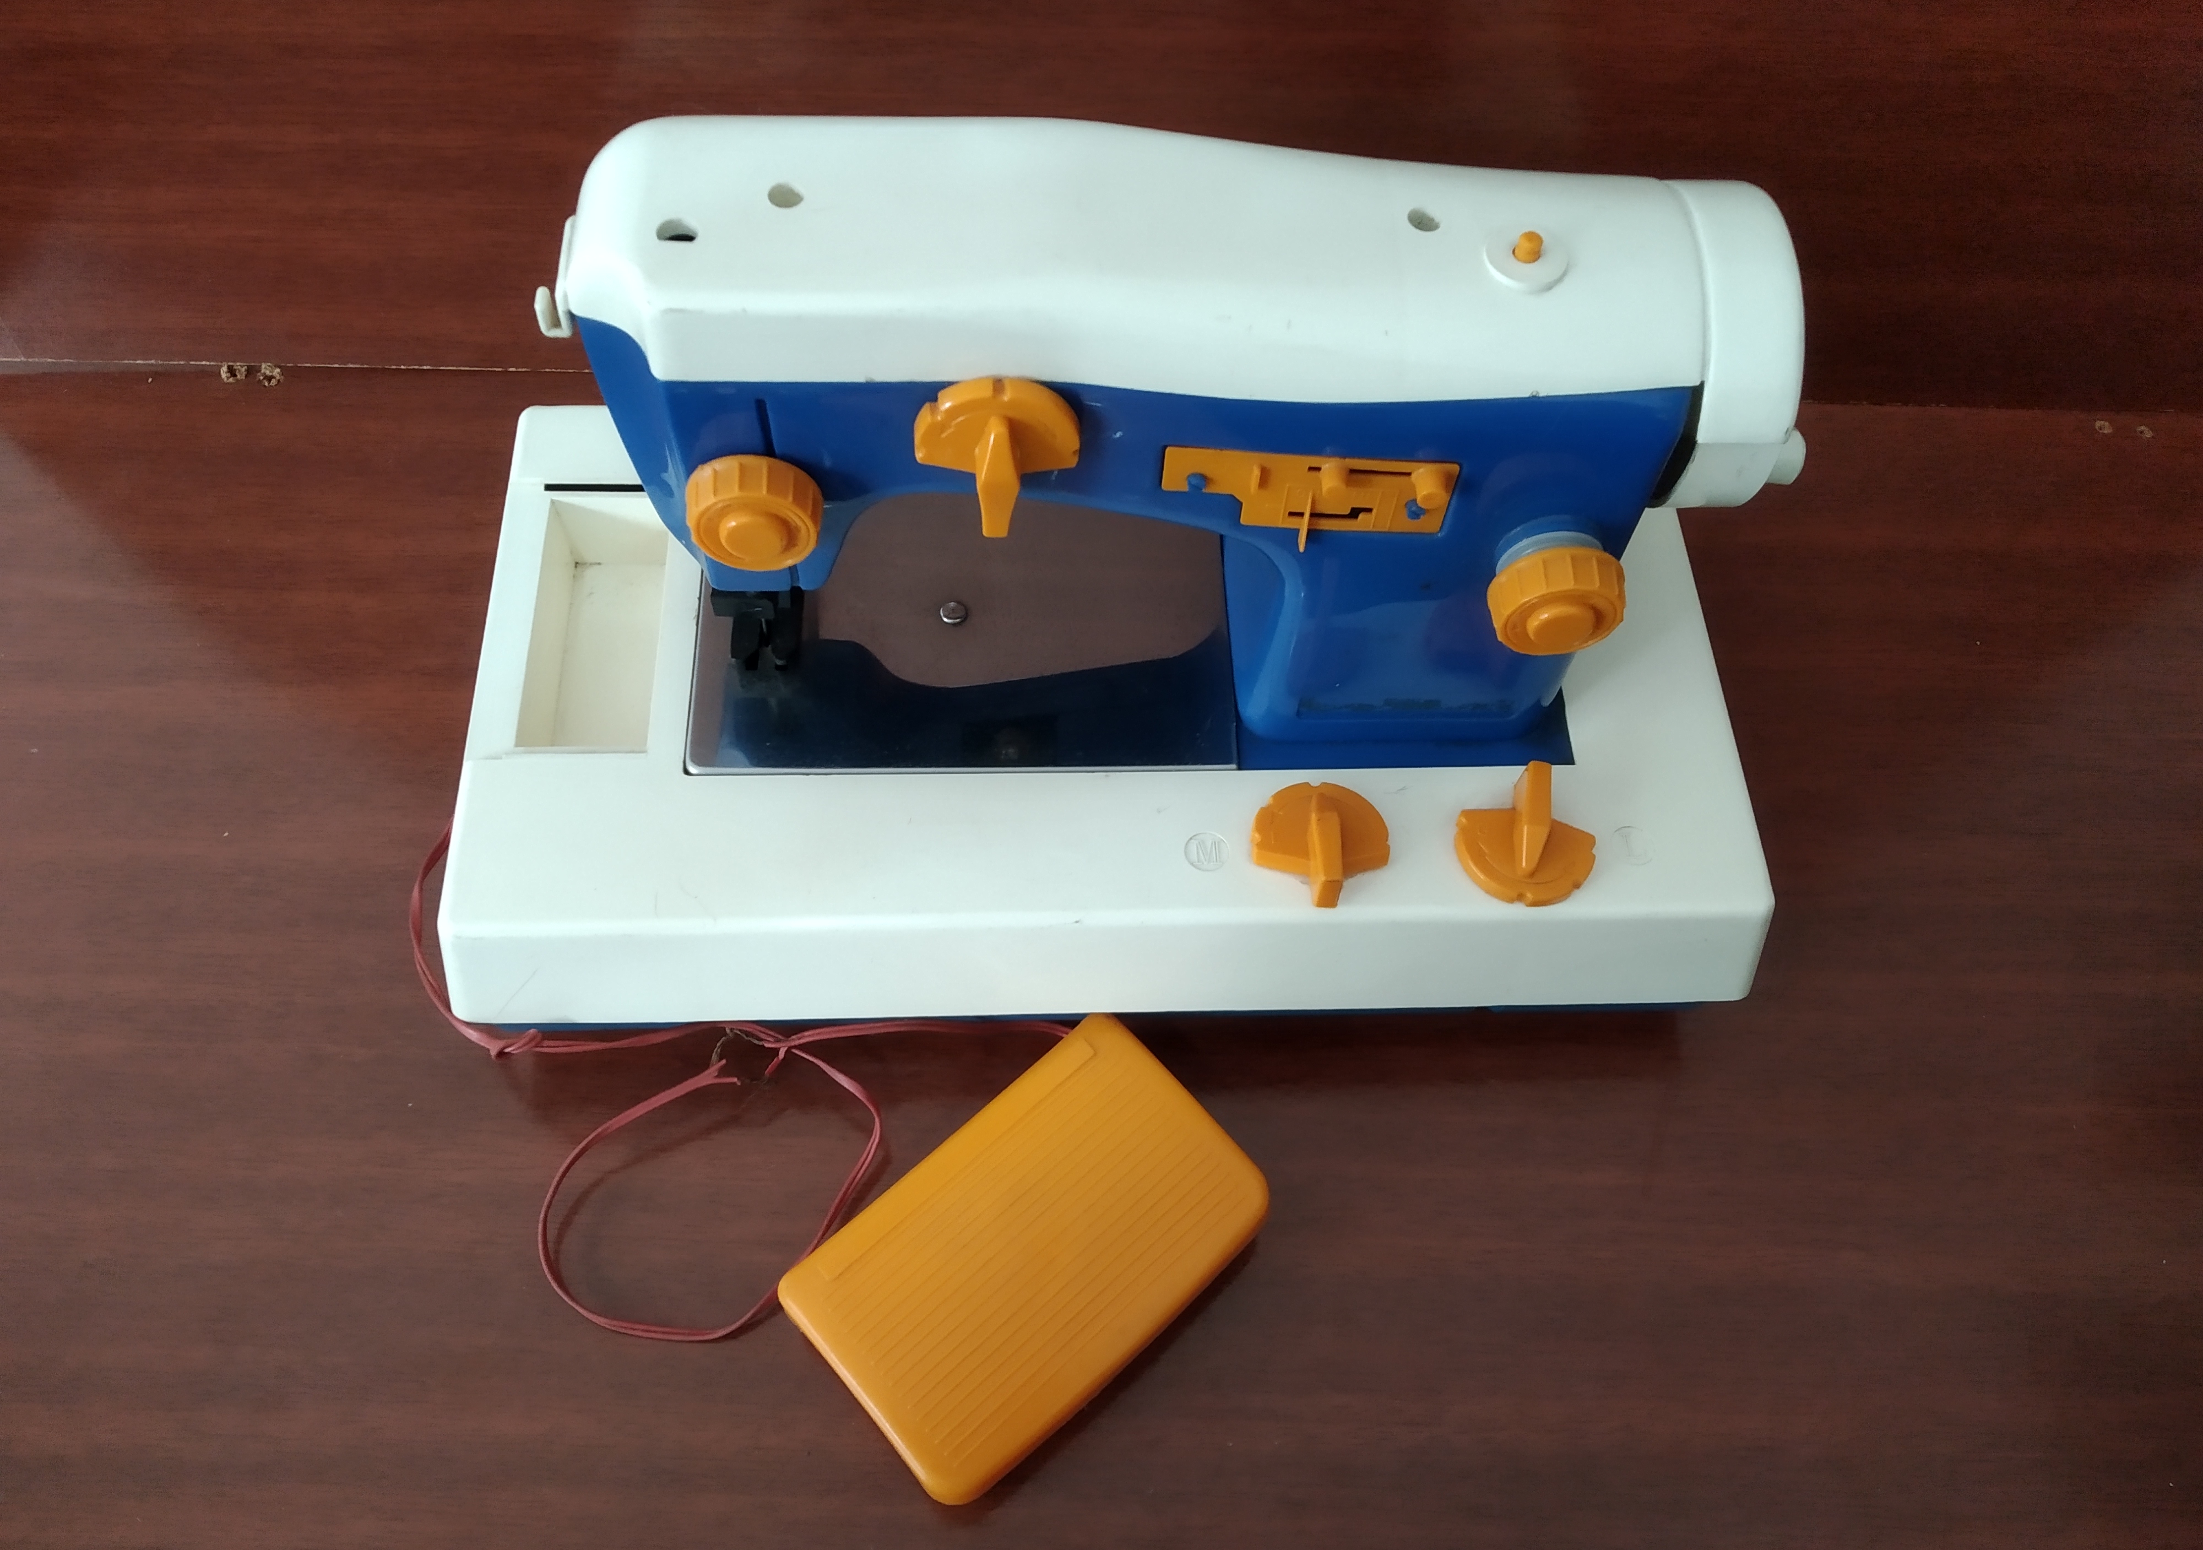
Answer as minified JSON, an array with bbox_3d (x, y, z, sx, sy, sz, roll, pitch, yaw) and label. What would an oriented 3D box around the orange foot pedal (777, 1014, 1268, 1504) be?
[{"bbox_3d":[-0.014,0.103,0.359,0.096,0.021,0.062,-38,70,-21],"label":"orange foot pedal"}]

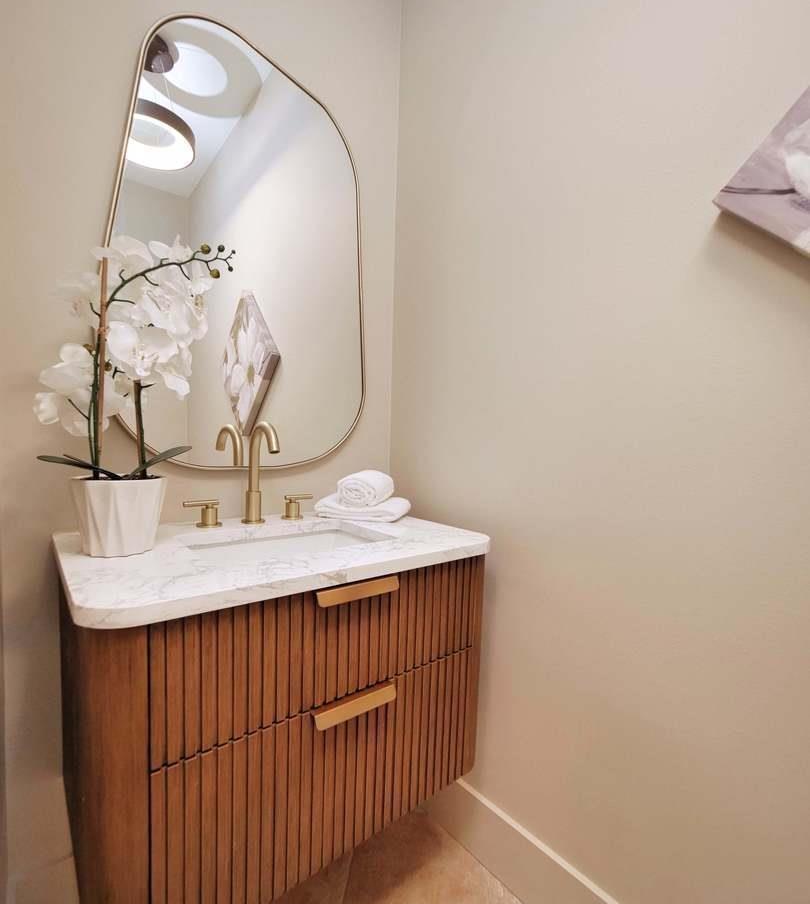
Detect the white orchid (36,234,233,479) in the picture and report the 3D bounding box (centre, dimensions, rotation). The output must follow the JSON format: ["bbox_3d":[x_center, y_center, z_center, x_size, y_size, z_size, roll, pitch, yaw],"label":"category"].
[{"bbox_3d":[-0.462,-0.172,0.779,0.300,0.440,0.220,1,1,-40],"label":"white orchid"}]

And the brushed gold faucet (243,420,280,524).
[{"bbox_3d":[-0.336,0.049,1.034,0.056,0.250,0.160,1,1,-40],"label":"brushed gold faucet"}]

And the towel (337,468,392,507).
[{"bbox_3d":[-0.103,0.097,1.182,0.108,0.094,0.140,2,1,20],"label":"towel"}]

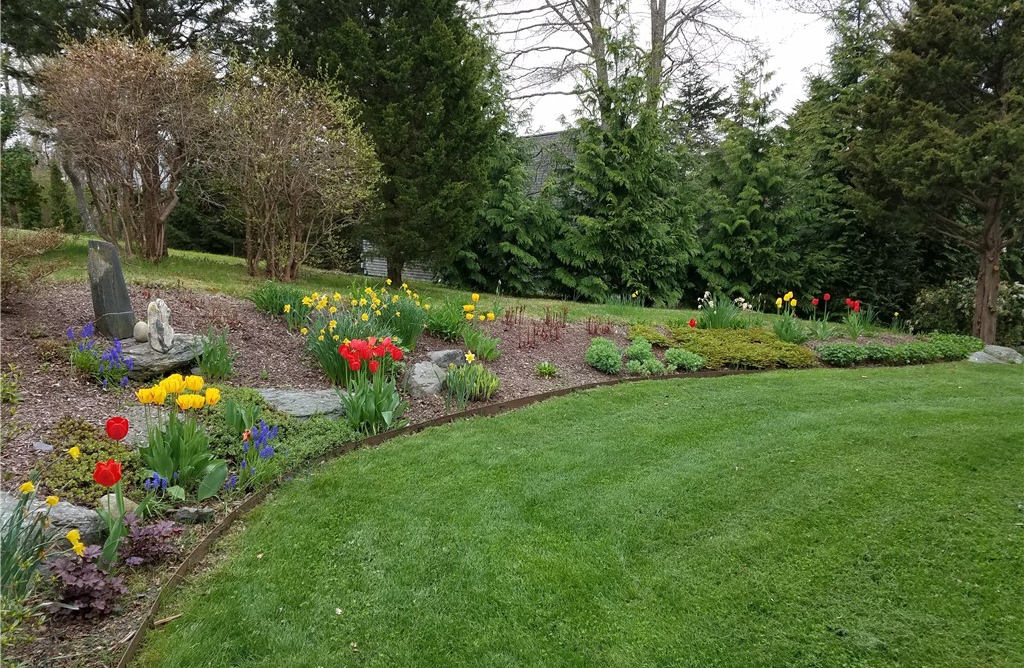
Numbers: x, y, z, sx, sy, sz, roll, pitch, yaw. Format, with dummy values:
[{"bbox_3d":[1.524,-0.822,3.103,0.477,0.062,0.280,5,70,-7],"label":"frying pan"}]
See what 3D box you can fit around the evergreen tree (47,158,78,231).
[{"bbox_3d":[-12.273,-3.788,21.000,0.848,1.962,0.848,0,8,0],"label":"evergreen tree"}]

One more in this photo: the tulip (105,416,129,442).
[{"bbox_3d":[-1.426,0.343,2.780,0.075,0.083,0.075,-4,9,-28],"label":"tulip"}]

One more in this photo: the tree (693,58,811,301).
[{"bbox_3d":[3.846,-2.417,12.300,1.800,3.878,1.800,0,8,0],"label":"tree"}]

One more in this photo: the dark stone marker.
[{"bbox_3d":[-2.799,-0.310,5.361,0.280,0.690,0.210,-4,9,-27],"label":"dark stone marker"}]

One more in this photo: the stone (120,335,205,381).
[{"bbox_3d":[-2.335,0.150,5.125,0.500,0.230,0.420,-4,9,-25],"label":"stone"}]

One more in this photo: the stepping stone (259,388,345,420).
[{"bbox_3d":[-1.367,0.458,5.068,0.570,0.190,0.400,-2,9,-15],"label":"stepping stone"}]

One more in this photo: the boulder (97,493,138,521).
[{"bbox_3d":[-1.502,0.665,2.950,0.169,0.120,0.140,0,8,0],"label":"boulder"}]

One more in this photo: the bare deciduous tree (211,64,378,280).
[{"bbox_3d":[-2.841,-2.096,10.000,2.195,2.803,2.195,0,8,0],"label":"bare deciduous tree"}]

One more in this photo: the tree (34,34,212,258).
[{"bbox_3d":[-4.454,-2.132,8.886,1.900,2.500,1.850,-4,9,-26],"label":"tree"}]

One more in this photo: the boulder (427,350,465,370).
[{"bbox_3d":[-0.506,0.192,5.900,0.299,0.120,0.260,0,8,0],"label":"boulder"}]

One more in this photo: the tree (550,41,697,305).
[{"bbox_3d":[1.711,-2.464,11.800,2.173,4.044,2.173,0,8,0],"label":"tree"}]

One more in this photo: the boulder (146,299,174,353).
[{"bbox_3d":[-2.297,-0.049,5.025,0.160,0.345,0.140,-4,9,-24],"label":"boulder"}]

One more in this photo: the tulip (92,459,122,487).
[{"bbox_3d":[-1.341,0.459,2.550,0.094,0.090,0.090,0,8,0],"label":"tulip"}]

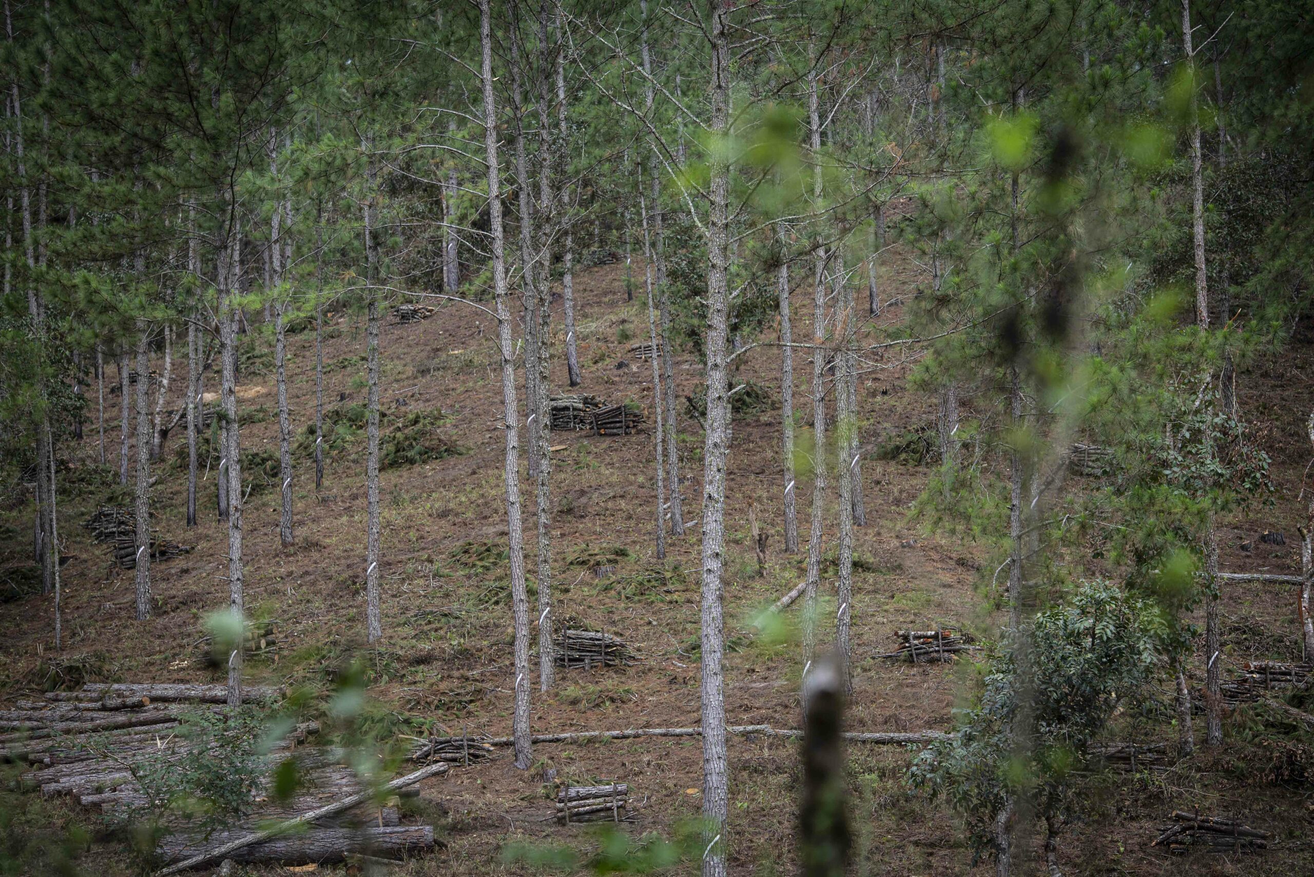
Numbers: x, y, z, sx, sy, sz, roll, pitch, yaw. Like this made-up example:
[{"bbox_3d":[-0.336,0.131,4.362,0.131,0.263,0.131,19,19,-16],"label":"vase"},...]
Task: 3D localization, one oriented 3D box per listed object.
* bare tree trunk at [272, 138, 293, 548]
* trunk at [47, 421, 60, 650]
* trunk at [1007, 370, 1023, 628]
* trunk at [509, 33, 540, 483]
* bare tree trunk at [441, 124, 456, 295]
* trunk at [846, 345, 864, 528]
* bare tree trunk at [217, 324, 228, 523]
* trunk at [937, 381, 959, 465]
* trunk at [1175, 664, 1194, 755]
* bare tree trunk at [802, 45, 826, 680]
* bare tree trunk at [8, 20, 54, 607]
[{"bbox_3d":[-8.595,-2.209,100.423,0.282,9.452,0.282,-1,-5,-5],"label":"bare tree trunk"},{"bbox_3d":[-12.557,2.004,91.212,0.107,4.742,0.107,-3,-5,-8],"label":"trunk"},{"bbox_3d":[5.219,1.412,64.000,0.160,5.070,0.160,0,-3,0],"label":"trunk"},{"bbox_3d":[-2.986,-4.078,98.000,0.290,10.040,0.260,-3,-3,0],"label":"trunk"},{"bbox_3d":[-6.717,-7.540,142.258,0.317,5.752,0.317,0,-5,-3],"label":"bare tree trunk"},{"bbox_3d":[4.321,0.008,95.173,0.245,3.855,0.245,-2,-5,3],"label":"trunk"},{"bbox_3d":[-10.330,-0.384,104.216,0.220,4.808,0.220,0,-5,-6],"label":"bare tree trunk"},{"bbox_3d":[6.654,-0.094,99.108,0.256,2.402,0.256,0,-5,4],"label":"trunk"},{"bbox_3d":[8.431,4.343,70.066,0.213,1.480,0.213,-5,-5,7],"label":"trunk"},{"bbox_3d":[2.328,-0.648,66.000,0.270,10.600,0.200,1,-3,0],"label":"bare tree trunk"},{"bbox_3d":[-12.499,-2.721,87.000,0.250,11.680,0.230,-4,-3,0],"label":"bare tree trunk"}]

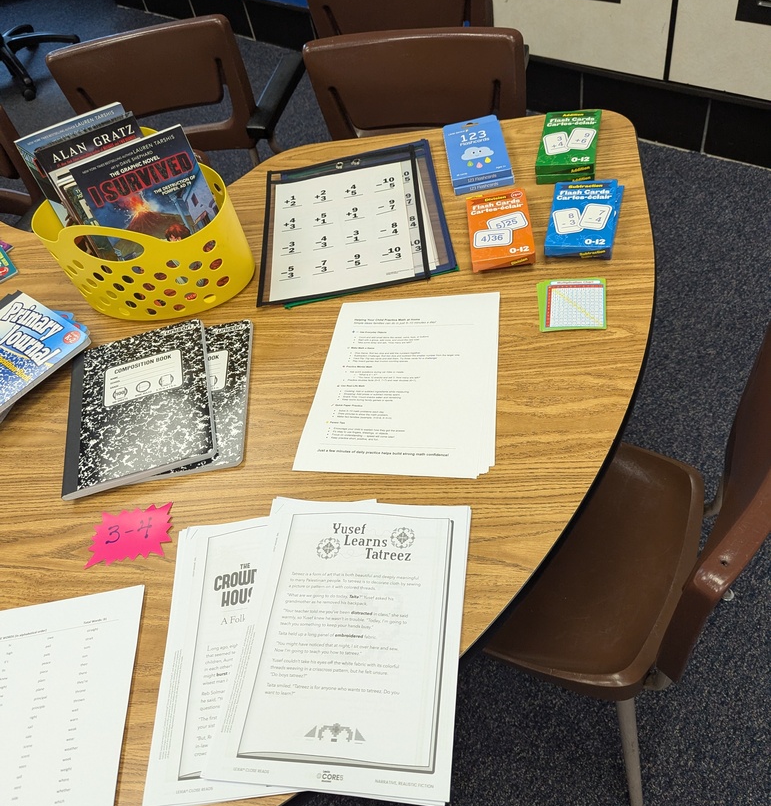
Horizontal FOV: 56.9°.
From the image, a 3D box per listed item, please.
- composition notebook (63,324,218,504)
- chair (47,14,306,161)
[{"bbox_3d":[-0.318,-0.001,0.923,0.188,0.013,0.246,-16,50,0],"label":"composition notebook"},{"bbox_3d":[-0.479,-0.406,1.729,0.470,0.760,0.500,-9,50,5],"label":"chair"}]

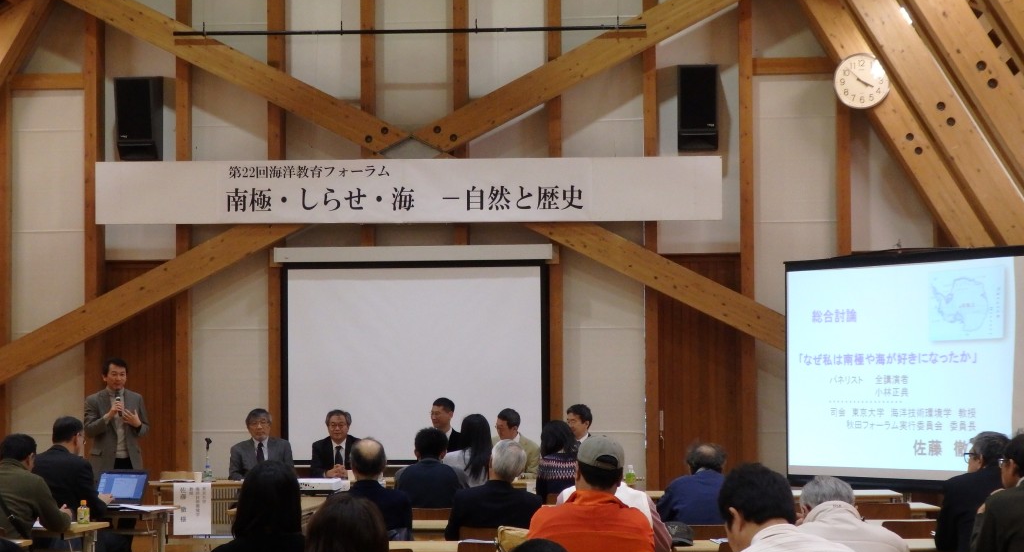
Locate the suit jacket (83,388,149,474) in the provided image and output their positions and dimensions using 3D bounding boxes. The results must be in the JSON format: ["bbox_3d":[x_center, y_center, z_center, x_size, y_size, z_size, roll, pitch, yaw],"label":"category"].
[{"bbox_3d":[-3.060,1.240,12.300,0.520,0.760,0.330,0,-3,-7],"label":"suit jacket"}]

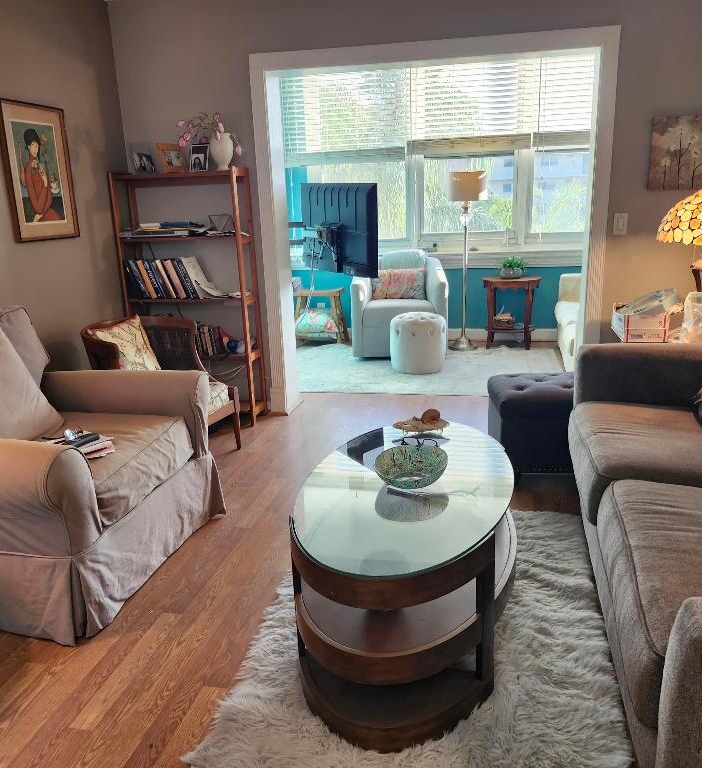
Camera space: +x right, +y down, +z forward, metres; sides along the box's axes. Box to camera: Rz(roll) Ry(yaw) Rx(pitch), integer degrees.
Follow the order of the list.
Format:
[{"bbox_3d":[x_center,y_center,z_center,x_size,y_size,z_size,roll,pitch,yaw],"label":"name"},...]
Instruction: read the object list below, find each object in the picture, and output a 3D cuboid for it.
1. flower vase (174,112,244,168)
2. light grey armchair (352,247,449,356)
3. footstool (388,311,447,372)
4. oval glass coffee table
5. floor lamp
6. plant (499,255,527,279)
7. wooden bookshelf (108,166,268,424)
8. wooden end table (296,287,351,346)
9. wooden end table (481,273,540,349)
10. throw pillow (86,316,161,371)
[{"bbox_3d":[-0.811,-1.386,3.912,0.407,0.310,0.240,1,16,12],"label":"flower vase"},{"bbox_3d":[0.467,-0.710,5.979,0.821,0.876,0.774,0,15,9],"label":"light grey armchair"},{"bbox_3d":[0.544,-0.346,5.447,0.451,0.447,0.451,1,16,12],"label":"footstool"},{"bbox_3d":[0.197,0.527,2.212,0.654,0.481,1.208,2,16,15],"label":"oval glass coffee table"},{"bbox_3d":[1.023,-1.067,5.982,0.334,1.522,0.334,1,16,12],"label":"floor lamp"},{"bbox_3d":[1.426,-1.018,5.962,0.234,0.200,0.220,1,16,12],"label":"plant"},{"bbox_3d":[-0.983,-0.522,4.218,0.814,1.538,0.220,1,16,12],"label":"wooden bookshelf"},{"bbox_3d":[-0.298,-0.648,6.521,0.547,0.527,0.334,1,16,12],"label":"wooden end table"},{"bbox_3d":[1.425,-0.632,6.070,0.510,0.609,0.387,1,16,12],"label":"wooden end table"},{"bbox_3d":[-1.173,-0.141,3.611,0.140,0.427,0.434,-18,9,22],"label":"throw pillow"}]

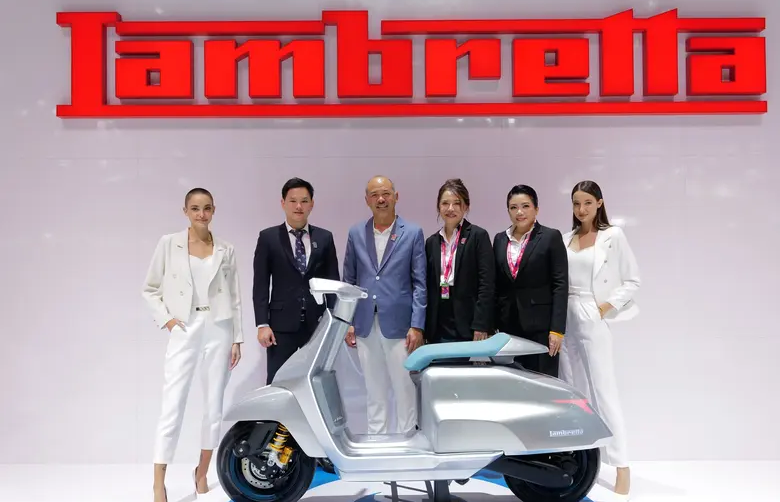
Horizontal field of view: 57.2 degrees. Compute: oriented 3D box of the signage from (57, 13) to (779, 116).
[{"bbox_3d":[0.136,-1.161,4.445,4.378,0.644,0.085,0,0,0],"label":"signage"}]

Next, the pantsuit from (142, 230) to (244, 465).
[{"bbox_3d":[-1.039,0.492,3.780,0.520,1.216,0.380,0,0,-13],"label":"pantsuit"}]

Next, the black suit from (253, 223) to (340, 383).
[{"bbox_3d":[-0.543,0.563,4.200,0.520,1.454,0.290,0,0,-6],"label":"black suit"}]

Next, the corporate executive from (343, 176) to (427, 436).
[{"bbox_3d":[-0.029,0.446,4.110,0.490,1.760,0.320,0,0,7],"label":"corporate executive"}]

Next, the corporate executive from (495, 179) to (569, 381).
[{"bbox_3d":[0.792,0.474,4.000,0.440,1.704,0.310,0,0,19],"label":"corporate executive"}]

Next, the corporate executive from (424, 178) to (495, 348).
[{"bbox_3d":[0.401,0.454,4.070,0.450,1.744,0.310,0,0,19],"label":"corporate executive"}]

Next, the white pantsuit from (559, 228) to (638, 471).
[{"bbox_3d":[1.175,0.530,4.030,0.490,1.359,0.360,0,0,25],"label":"white pantsuit"}]

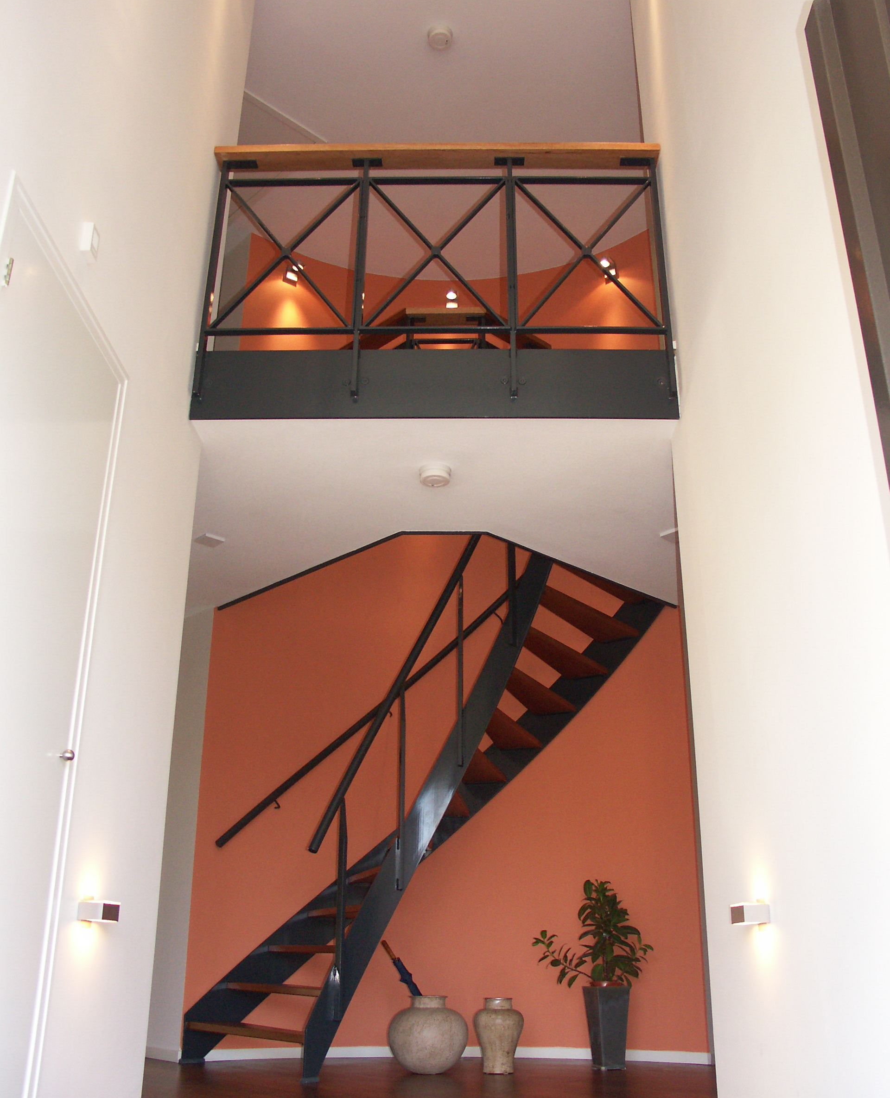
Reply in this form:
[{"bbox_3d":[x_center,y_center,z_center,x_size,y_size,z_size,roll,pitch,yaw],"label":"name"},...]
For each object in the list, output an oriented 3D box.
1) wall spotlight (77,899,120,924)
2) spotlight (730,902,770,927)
[{"bbox_3d":[-0.961,1.011,2.671,0.072,0.054,0.144,0,-22,0],"label":"wall spotlight"},{"bbox_3d":[0.876,1.050,2.759,0.072,0.054,0.144,0,-22,0],"label":"spotlight"}]

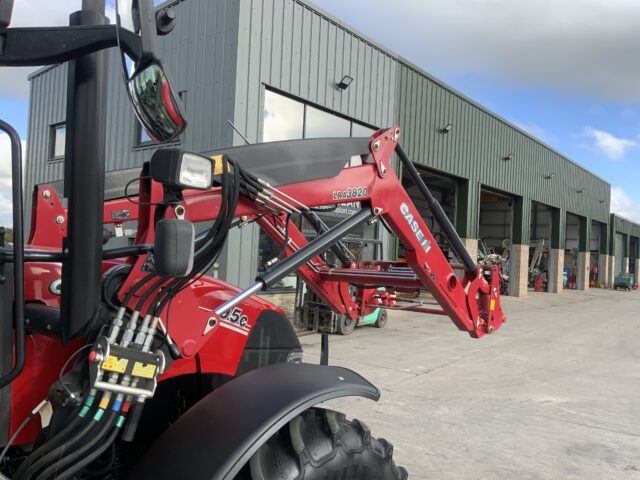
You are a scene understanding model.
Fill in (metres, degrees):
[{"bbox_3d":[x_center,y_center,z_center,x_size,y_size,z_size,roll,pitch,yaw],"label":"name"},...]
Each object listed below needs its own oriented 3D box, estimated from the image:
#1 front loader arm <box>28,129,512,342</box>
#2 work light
[{"bbox_3d":[-0.082,-0.009,3.170,1.234,1.220,2.880,1,-2,43],"label":"front loader arm"},{"bbox_3d":[-0.425,-0.217,1.650,0.120,0.108,0.145,5,0,34],"label":"work light"}]

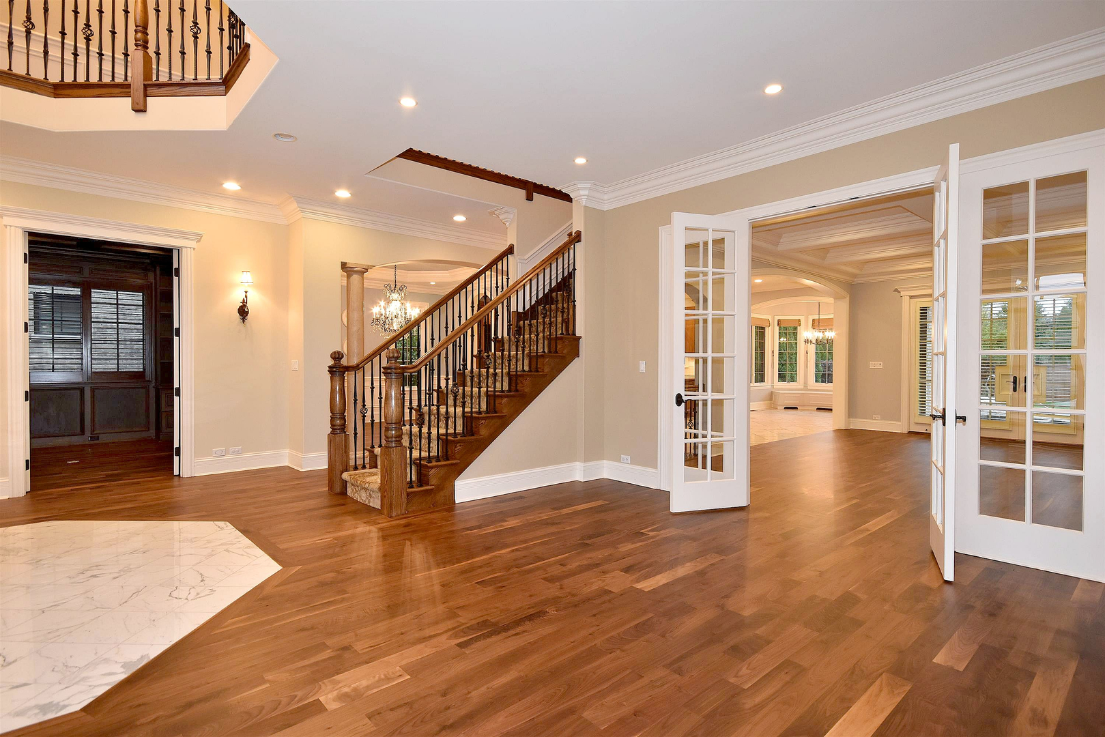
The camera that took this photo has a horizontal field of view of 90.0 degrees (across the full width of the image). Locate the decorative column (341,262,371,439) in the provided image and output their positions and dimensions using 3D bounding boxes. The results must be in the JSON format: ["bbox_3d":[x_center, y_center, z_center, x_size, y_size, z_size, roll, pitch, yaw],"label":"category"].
[{"bbox_3d":[-2.368,-0.047,6.643,0.300,2.360,0.300,0,1,-42],"label":"decorative column"}]

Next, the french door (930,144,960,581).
[{"bbox_3d":[2.398,-0.036,3.387,0.046,2.440,0.680,1,1,29],"label":"french door"}]

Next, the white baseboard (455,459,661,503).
[{"bbox_3d":[0.108,1.069,5.027,1.745,0.185,0.830,0,1,-42],"label":"white baseboard"}]

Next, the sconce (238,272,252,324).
[{"bbox_3d":[-3.348,-0.774,6.043,0.130,0.570,0.210,0,1,-42],"label":"sconce"}]

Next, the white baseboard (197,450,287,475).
[{"bbox_3d":[-3.432,1.043,6.140,0.930,0.185,0.022,0,1,-42],"label":"white baseboard"}]

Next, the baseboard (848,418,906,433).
[{"bbox_3d":[5.827,1.032,9.983,0.022,0.185,0.860,0,1,-42],"label":"baseboard"}]

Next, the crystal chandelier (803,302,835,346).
[{"bbox_3d":[6.311,-1.093,13.068,0.655,1.082,0.655,0,1,-42],"label":"crystal chandelier"}]

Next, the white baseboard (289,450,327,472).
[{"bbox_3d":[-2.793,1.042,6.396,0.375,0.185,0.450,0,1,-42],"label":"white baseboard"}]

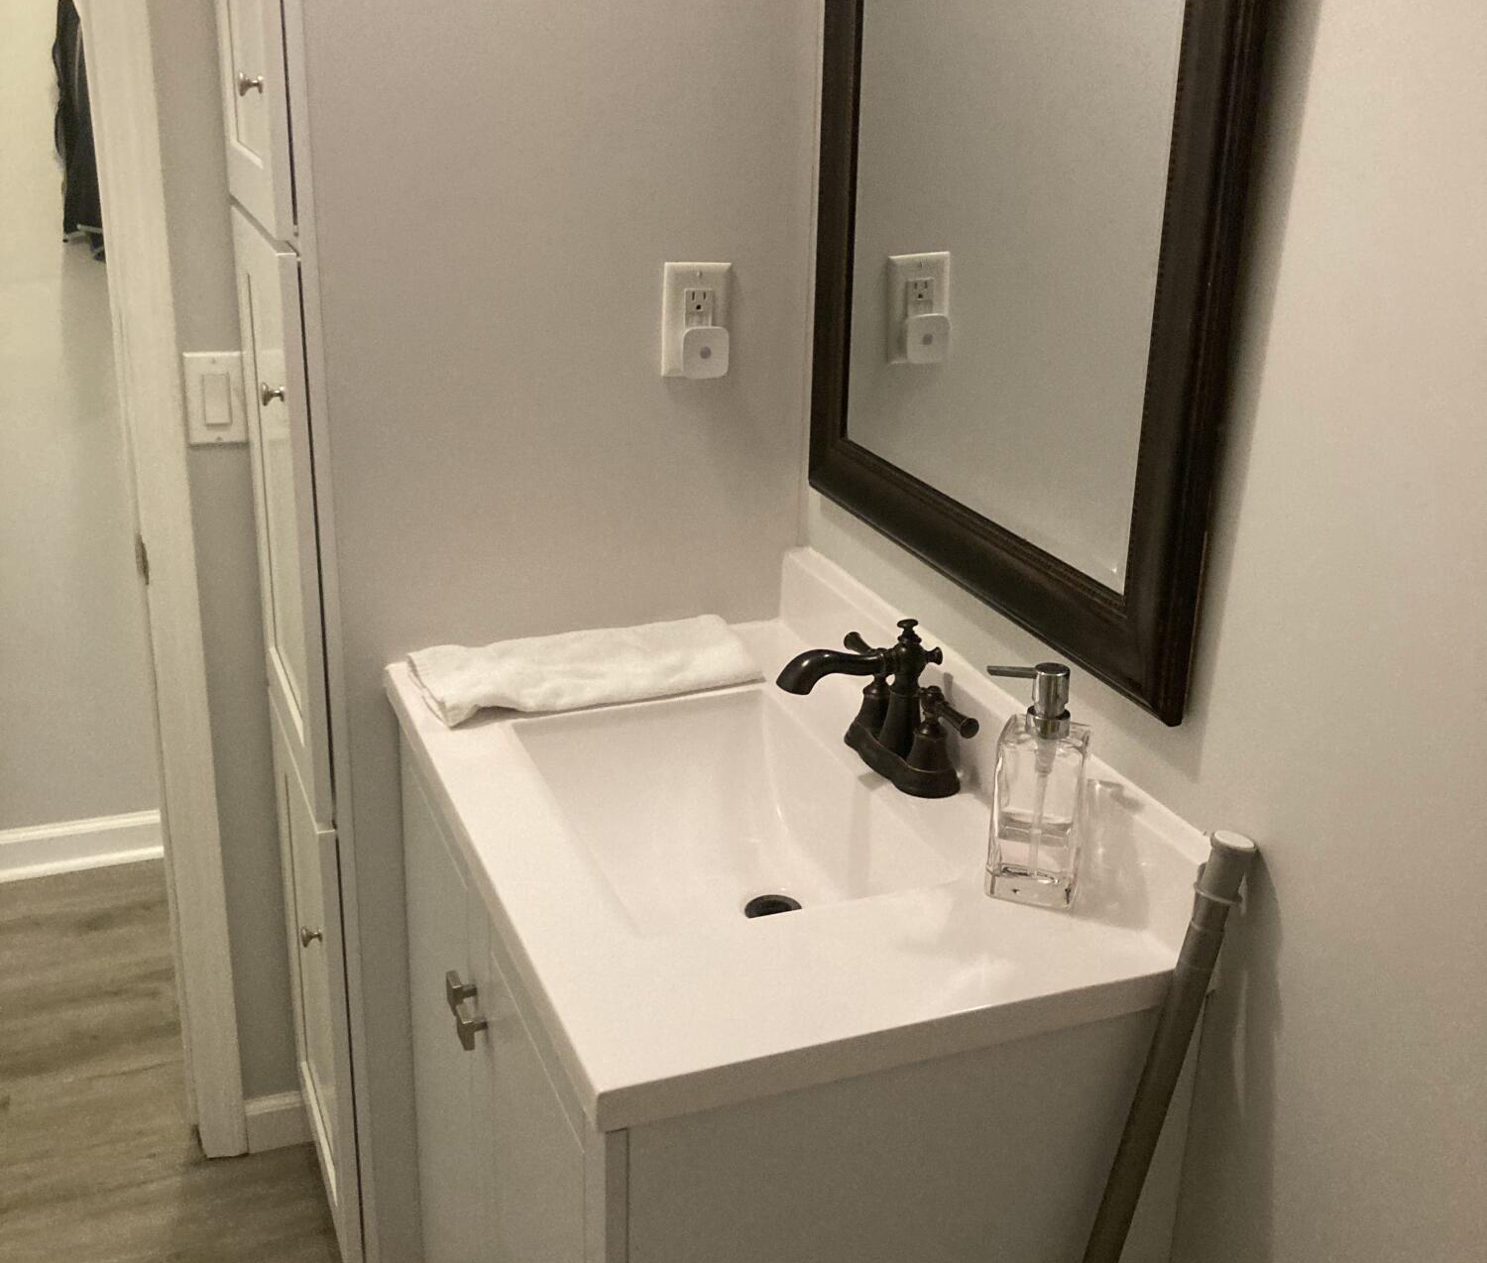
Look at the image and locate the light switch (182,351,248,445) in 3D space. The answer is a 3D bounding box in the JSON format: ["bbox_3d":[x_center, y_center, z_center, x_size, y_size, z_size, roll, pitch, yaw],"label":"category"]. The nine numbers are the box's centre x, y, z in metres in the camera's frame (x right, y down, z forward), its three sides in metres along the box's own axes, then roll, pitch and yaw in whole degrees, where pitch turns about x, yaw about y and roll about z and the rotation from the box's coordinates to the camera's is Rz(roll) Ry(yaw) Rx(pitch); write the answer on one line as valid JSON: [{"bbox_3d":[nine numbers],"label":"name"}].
[{"bbox_3d":[-0.651,-0.286,1.981,0.070,0.115,0.013,-6,21,-20],"label":"light switch"}]

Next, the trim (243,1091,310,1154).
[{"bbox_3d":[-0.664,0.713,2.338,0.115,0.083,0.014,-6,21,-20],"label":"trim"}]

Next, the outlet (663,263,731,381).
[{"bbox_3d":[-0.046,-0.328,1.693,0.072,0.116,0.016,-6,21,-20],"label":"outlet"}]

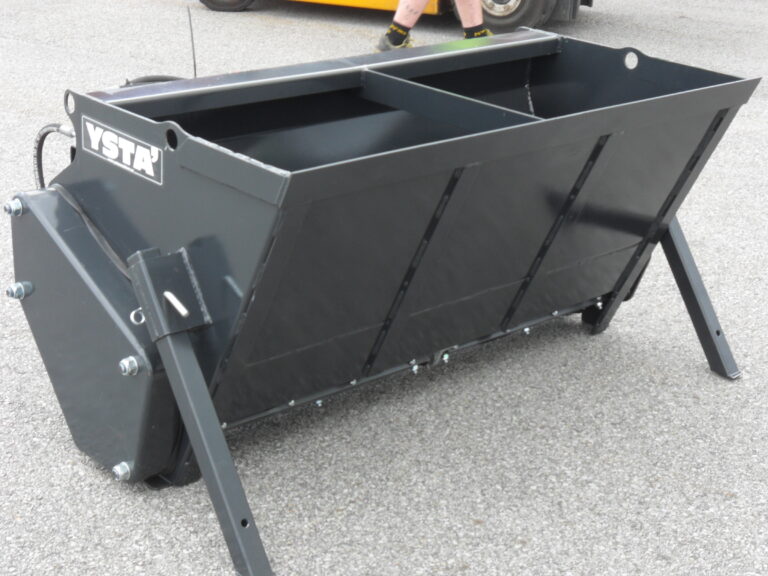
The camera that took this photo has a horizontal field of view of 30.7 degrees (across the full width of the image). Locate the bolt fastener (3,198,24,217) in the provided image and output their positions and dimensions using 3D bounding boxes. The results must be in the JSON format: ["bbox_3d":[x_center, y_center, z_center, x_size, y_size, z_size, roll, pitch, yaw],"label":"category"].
[{"bbox_3d":[-0.820,-0.176,3.078,0.030,0.036,0.036,-16,28,-40],"label":"bolt fastener"}]

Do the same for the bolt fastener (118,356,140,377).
[{"bbox_3d":[-0.523,0.163,2.849,0.029,0.037,0.037,-16,28,-40],"label":"bolt fastener"}]

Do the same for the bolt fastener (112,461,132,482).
[{"bbox_3d":[-0.562,0.395,2.973,0.028,0.037,0.037,-16,28,-40],"label":"bolt fastener"}]

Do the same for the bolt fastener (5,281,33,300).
[{"bbox_3d":[-0.816,0.007,3.123,0.046,0.036,0.036,-16,28,-40],"label":"bolt fastener"}]

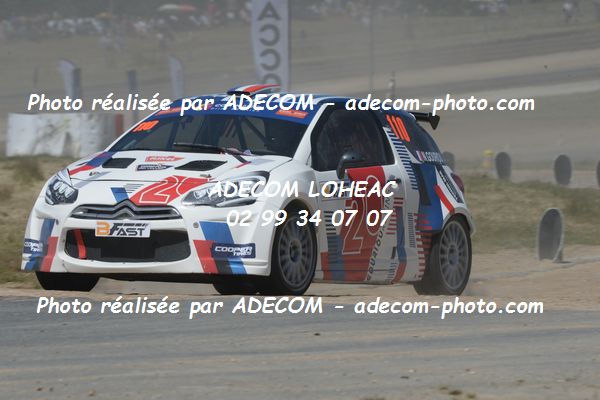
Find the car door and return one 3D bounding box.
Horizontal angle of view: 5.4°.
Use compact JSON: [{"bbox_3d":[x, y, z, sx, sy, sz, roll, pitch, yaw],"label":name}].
[{"bbox_3d":[0.303,-0.030,42.914,0.280,1.170,1.300,1,-1,27],"label":"car door"}]

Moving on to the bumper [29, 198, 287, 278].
[{"bbox_3d":[-1.052,0.231,41.776,1.810,0.500,0.490,1,-1,27],"label":"bumper"}]

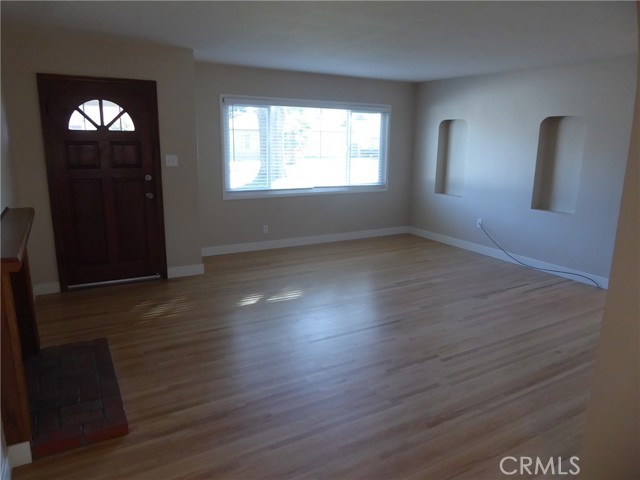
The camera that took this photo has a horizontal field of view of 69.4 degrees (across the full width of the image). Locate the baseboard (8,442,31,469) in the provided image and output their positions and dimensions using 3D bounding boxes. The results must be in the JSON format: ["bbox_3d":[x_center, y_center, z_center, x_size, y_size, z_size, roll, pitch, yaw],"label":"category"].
[{"bbox_3d":[-1.458,1.043,2.254,0.085,0.119,0.020,-6,15,-30],"label":"baseboard"}]

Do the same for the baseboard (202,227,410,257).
[{"bbox_3d":[-0.090,0.006,6.987,3.683,0.117,0.020,-6,15,-30],"label":"baseboard"}]

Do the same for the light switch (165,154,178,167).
[{"bbox_3d":[-1.594,-0.852,4.976,0.119,0.122,0.015,-6,15,-30],"label":"light switch"}]

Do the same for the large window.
[{"bbox_3d":[-0.105,-1.325,6.712,2.751,1.333,0.100,-6,15,-30],"label":"large window"}]

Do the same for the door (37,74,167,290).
[{"bbox_3d":[-2.168,-0.550,4.745,1.050,2.111,0.090,-6,15,-30],"label":"door"}]

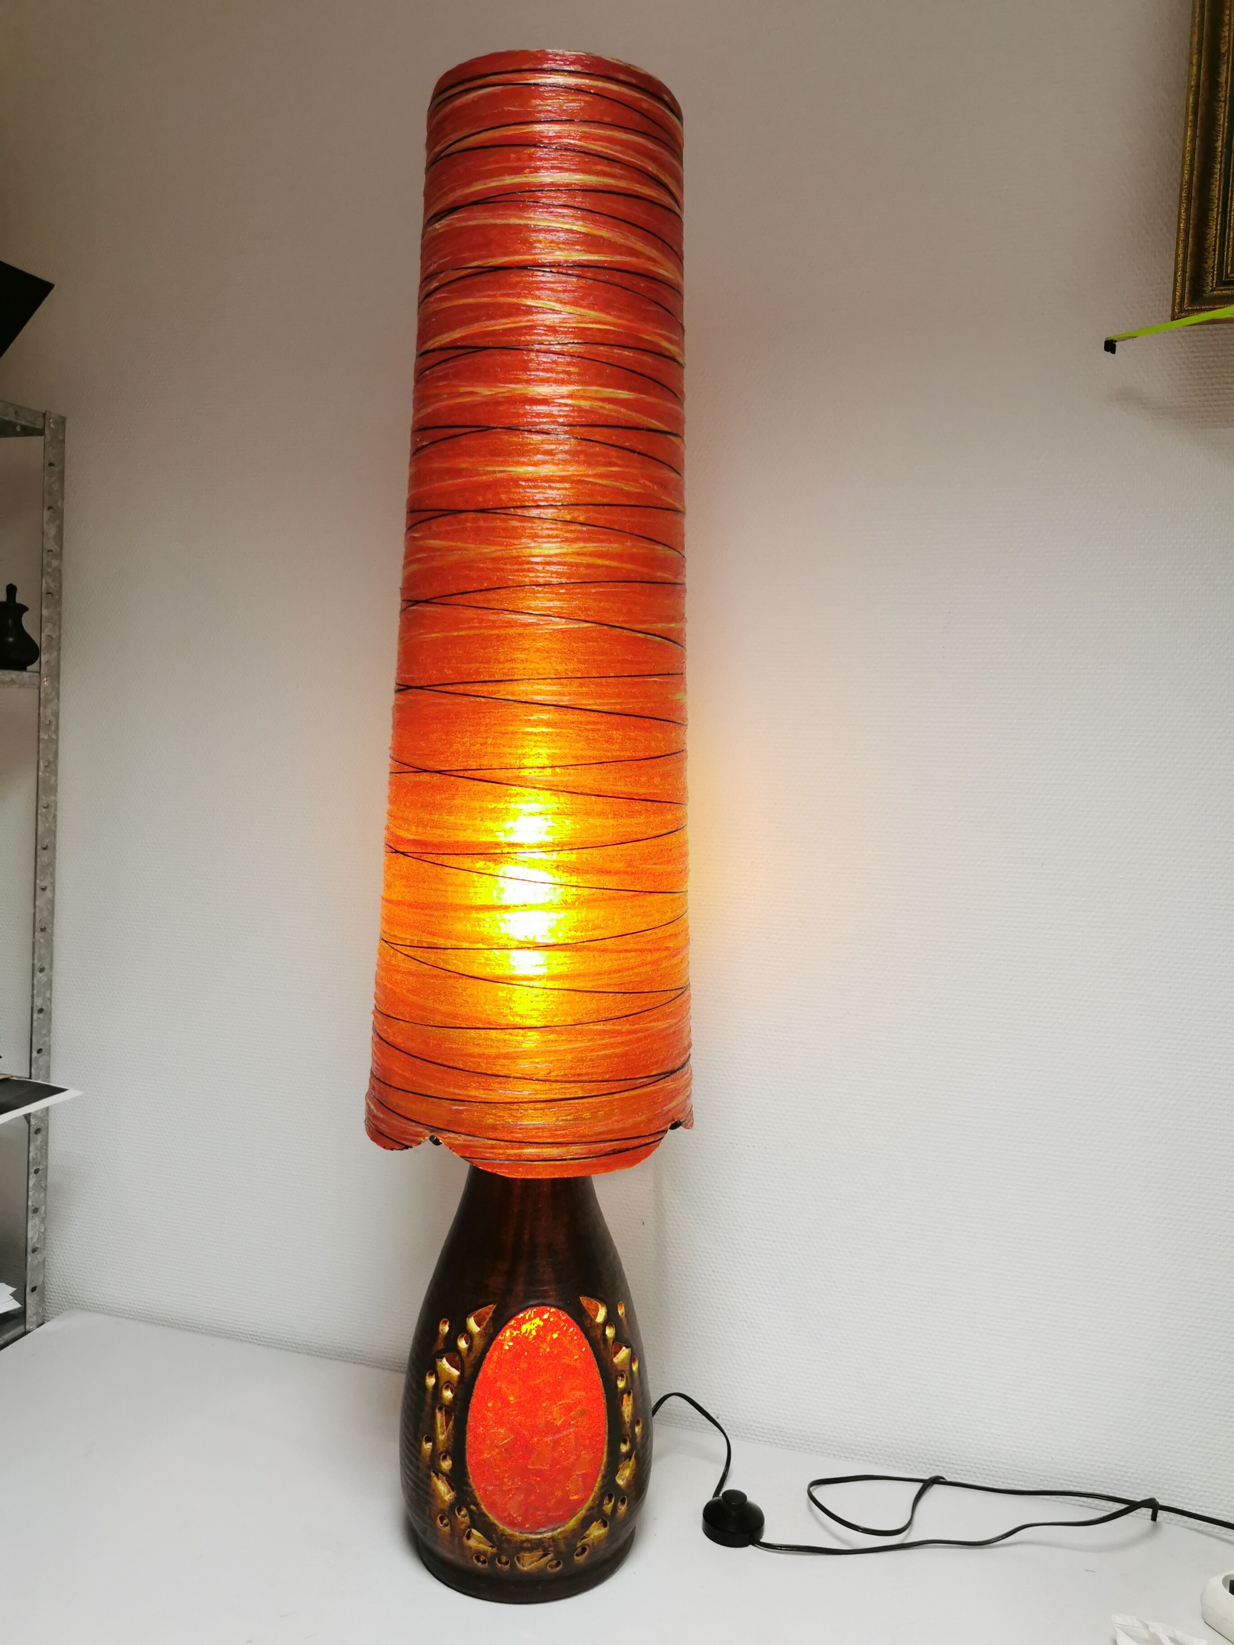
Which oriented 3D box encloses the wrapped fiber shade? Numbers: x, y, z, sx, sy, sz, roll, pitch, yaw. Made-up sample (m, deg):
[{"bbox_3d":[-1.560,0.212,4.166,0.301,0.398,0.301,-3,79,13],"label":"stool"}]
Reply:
[{"bbox_3d":[-0.066,-0.170,1.157,0.301,0.898,0.301,2,5,0],"label":"wrapped fiber shade"}]

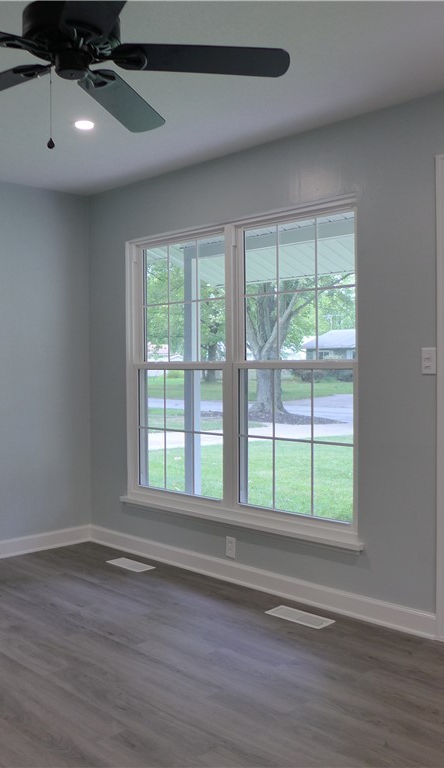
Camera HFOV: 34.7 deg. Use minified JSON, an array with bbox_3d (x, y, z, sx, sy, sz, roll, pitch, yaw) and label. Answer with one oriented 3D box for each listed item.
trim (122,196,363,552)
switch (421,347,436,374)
[{"bbox_3d":[0.035,-0.064,4.179,1.848,1.770,0.120,1,1,44],"label":"trim"},{"bbox_3d":[0.948,-0.103,3.245,0.075,0.122,0.012,1,1,44],"label":"switch"}]

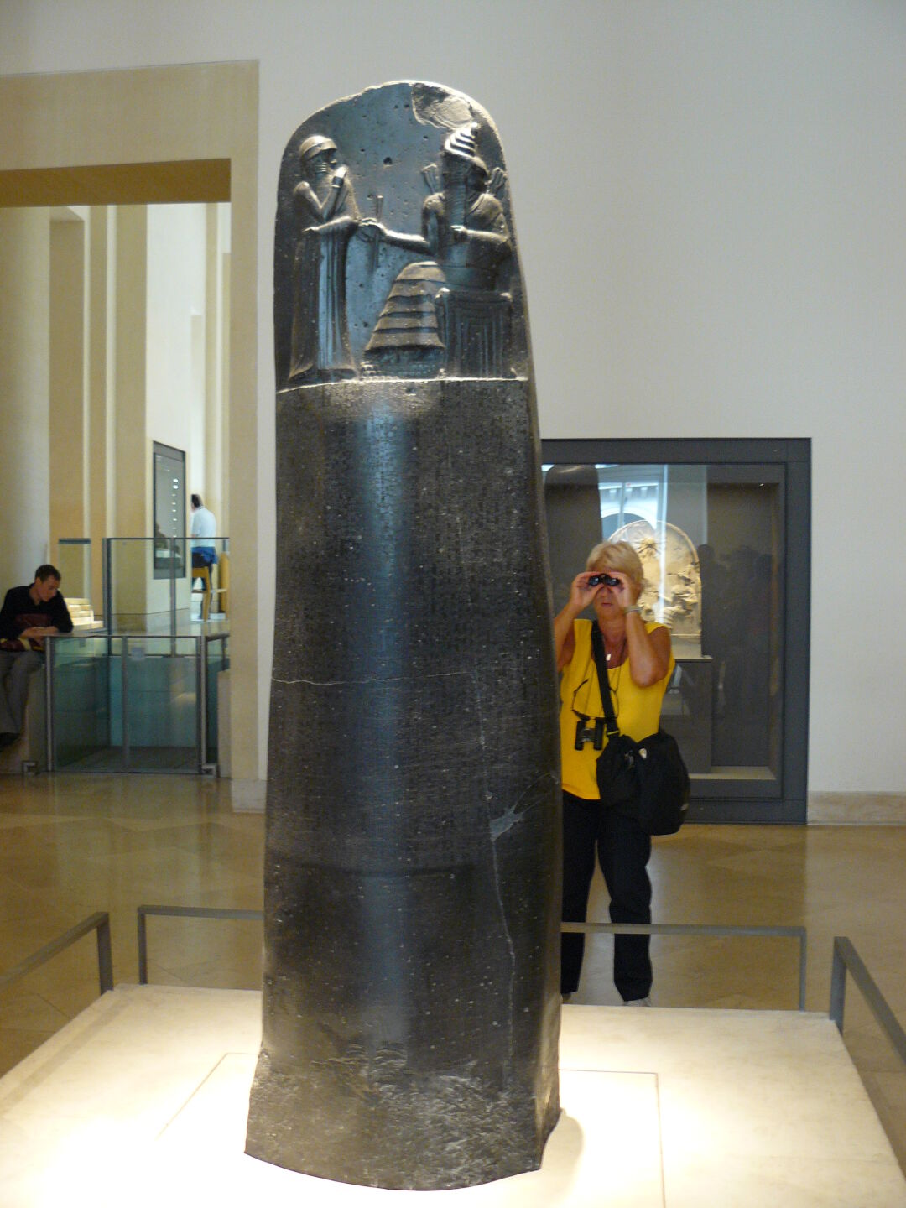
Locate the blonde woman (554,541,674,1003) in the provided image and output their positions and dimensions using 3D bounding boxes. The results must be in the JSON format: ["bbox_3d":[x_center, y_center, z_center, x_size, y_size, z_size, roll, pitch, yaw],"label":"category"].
[{"bbox_3d":[0.525,0.610,4.530,0.490,1.630,0.420,1,2,17],"label":"blonde woman"}]

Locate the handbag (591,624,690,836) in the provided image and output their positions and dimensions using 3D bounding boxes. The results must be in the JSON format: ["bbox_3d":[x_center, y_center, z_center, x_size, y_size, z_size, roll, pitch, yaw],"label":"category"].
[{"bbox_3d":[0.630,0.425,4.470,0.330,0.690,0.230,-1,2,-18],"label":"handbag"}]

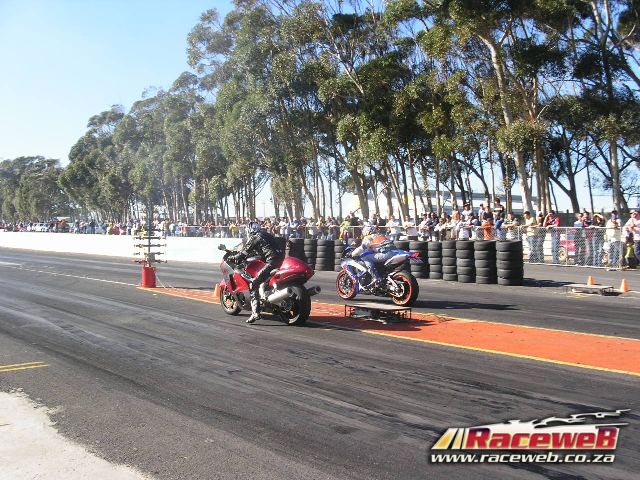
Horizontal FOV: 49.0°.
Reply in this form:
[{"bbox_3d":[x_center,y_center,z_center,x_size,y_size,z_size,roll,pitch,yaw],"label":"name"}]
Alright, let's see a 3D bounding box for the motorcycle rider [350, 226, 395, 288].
[{"bbox_3d":[1.015,0.291,12.256,0.630,1.060,0.880,-1,2,-43],"label":"motorcycle rider"}]

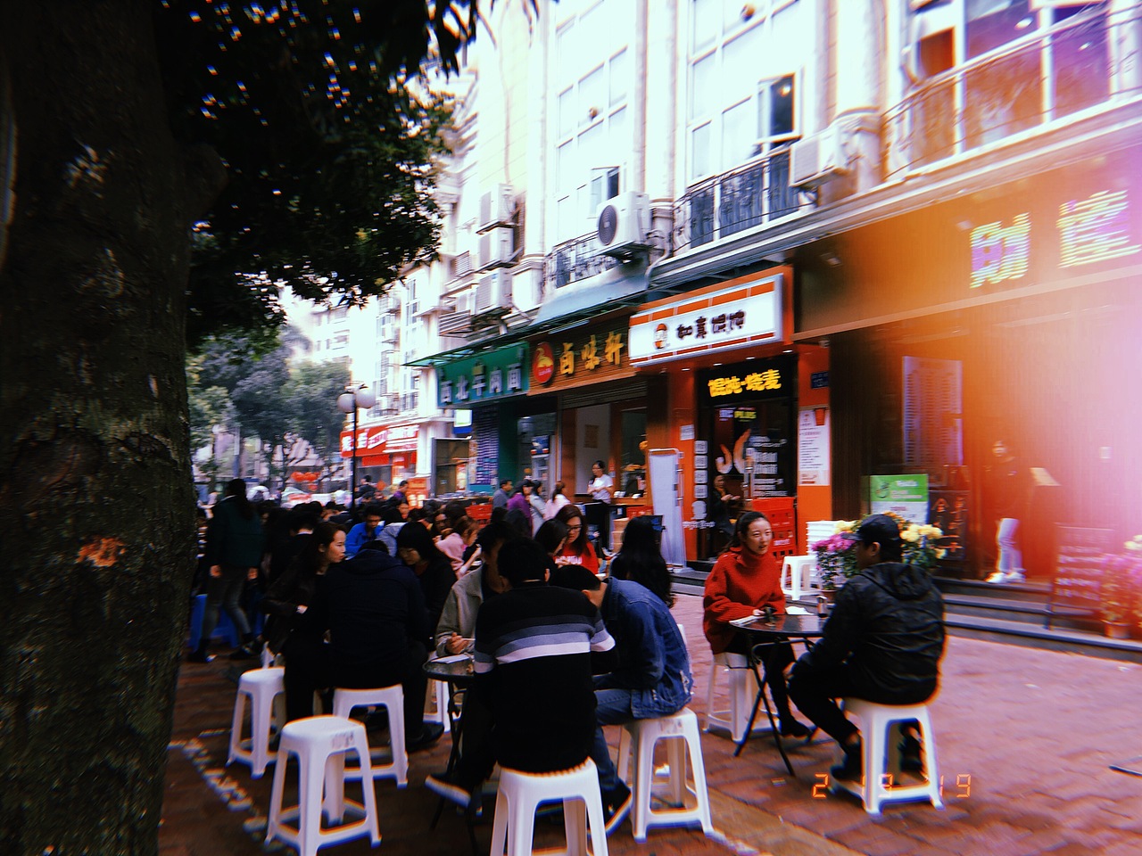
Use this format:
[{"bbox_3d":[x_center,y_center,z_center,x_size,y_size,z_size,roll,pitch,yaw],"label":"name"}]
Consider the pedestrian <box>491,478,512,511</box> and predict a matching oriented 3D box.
[{"bbox_3d":[-1.243,1.745,17.122,0.340,1.660,0.480,0,-4,3],"label":"pedestrian"}]

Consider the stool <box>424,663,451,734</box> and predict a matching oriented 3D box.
[{"bbox_3d":[-0.875,1.607,5.883,0.360,0.470,0.360,-1,-4,15],"label":"stool"}]

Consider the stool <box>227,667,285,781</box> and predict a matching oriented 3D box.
[{"bbox_3d":[-1.564,1.538,5.016,0.345,0.460,0.345,4,-5,-45],"label":"stool"}]

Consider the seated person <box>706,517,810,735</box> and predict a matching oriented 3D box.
[{"bbox_3d":[1.120,1.150,5.586,0.520,1.310,0.700,3,-5,-41],"label":"seated person"}]

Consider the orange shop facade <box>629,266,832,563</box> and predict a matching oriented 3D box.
[{"bbox_3d":[2.125,0.005,13.580,0.680,3.860,3.620,2,-4,-31],"label":"orange shop facade"}]

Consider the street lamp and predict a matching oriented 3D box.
[{"bbox_3d":[-3.786,0.845,16.780,0.360,3.320,0.980,2,-4,-31],"label":"street lamp"}]

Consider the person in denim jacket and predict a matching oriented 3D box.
[{"bbox_3d":[0.223,1.169,4.207,0.660,1.130,0.500,0,-4,5],"label":"person in denim jacket"}]

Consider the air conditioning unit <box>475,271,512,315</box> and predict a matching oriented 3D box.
[{"bbox_3d":[-1.407,-2.492,17.769,0.350,0.680,0.920,2,-4,-31],"label":"air conditioning unit"}]

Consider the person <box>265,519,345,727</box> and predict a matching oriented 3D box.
[{"bbox_3d":[-1.462,1.152,5.414,0.700,1.240,0.500,0,-4,9],"label":"person"}]

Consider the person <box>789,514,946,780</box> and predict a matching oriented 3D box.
[{"bbox_3d":[1.378,1.028,4.561,0.530,1.250,0.700,4,-5,-43],"label":"person"}]

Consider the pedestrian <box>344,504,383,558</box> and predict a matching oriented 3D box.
[{"bbox_3d":[-1.752,1.312,8.080,0.500,1.280,0.660,1,-4,-17],"label":"pedestrian"}]

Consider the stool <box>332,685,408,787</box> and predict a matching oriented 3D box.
[{"bbox_3d":[-1.025,1.541,4.815,0.360,0.470,0.360,1,-4,-15],"label":"stool"}]

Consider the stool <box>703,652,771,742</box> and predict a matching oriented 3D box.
[{"bbox_3d":[1.007,1.558,5.657,0.340,0.470,0.340,2,-5,-31],"label":"stool"}]

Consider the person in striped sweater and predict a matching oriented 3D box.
[{"bbox_3d":[-0.190,1.041,3.589,0.680,1.260,0.920,1,-4,-10],"label":"person in striped sweater"}]

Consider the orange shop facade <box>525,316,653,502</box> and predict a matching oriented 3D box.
[{"bbox_3d":[0.376,0.137,17.011,0.700,4.150,4.120,2,-4,-31],"label":"orange shop facade"}]

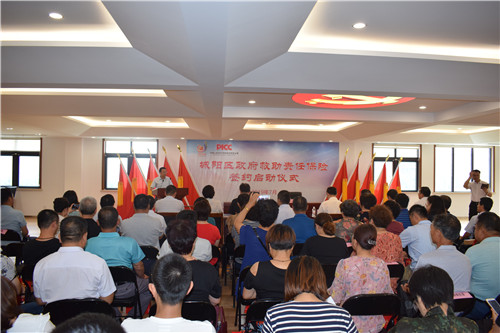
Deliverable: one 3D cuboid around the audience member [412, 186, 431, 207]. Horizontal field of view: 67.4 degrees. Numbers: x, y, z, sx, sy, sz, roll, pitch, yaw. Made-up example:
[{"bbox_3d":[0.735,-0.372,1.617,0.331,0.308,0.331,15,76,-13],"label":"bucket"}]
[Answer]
[{"bbox_3d":[2.921,1.048,6.797,0.520,1.320,0.800,1,-1,-27],"label":"audience member"}]

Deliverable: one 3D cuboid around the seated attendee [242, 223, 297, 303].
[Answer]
[{"bbox_3d":[0.180,0.996,2.689,0.500,1.250,0.800,1,-1,-5],"label":"seated attendee"}]

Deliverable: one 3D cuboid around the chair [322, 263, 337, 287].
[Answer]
[{"bbox_3d":[0.655,1.261,3.450,0.450,0.790,0.470,1,-1,-4],"label":"chair"}]

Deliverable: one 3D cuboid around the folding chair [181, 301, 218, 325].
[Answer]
[{"bbox_3d":[-0.436,1.246,2.579,0.450,0.800,0.500,1,-1,-5],"label":"folding chair"}]

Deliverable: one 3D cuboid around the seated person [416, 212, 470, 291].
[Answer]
[{"bbox_3d":[1.281,1.016,2.996,0.520,1.300,0.780,1,-1,-17],"label":"seated person"}]

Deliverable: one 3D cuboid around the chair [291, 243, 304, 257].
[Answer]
[{"bbox_3d":[0.524,1.253,4.319,0.450,0.790,0.480,1,-1,-5],"label":"chair"}]

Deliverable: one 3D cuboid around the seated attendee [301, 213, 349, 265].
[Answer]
[{"bbox_3d":[0.612,1.018,3.597,0.500,1.240,0.800,1,-1,-9],"label":"seated attendee"}]

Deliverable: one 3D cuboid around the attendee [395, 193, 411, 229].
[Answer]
[{"bbox_3d":[2.075,1.047,5.300,0.500,1.300,0.800,1,-1,-10],"label":"attendee"}]

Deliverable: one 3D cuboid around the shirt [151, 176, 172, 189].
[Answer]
[{"bbox_3d":[-2.089,0.534,8.950,0.520,0.600,0.320,1,-1,-25],"label":"shirt"}]

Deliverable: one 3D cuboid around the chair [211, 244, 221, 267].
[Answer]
[{"bbox_3d":[-0.568,1.266,4.389,0.450,0.800,0.500,1,-1,-5],"label":"chair"}]

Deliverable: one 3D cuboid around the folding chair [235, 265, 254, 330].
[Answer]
[{"bbox_3d":[0.105,1.255,3.640,0.450,0.780,0.480,1,-1,-5],"label":"folding chair"}]

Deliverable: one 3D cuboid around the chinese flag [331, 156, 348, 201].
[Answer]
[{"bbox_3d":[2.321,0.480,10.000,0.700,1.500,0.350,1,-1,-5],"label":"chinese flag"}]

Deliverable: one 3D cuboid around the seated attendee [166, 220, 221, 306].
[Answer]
[{"bbox_3d":[-0.355,0.992,2.560,0.500,1.280,0.780,1,-1,-3],"label":"seated attendee"}]

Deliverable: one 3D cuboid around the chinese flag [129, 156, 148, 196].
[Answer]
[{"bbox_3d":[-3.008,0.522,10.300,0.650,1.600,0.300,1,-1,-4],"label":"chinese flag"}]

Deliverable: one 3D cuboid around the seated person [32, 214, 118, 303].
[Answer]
[{"bbox_3d":[-1.193,0.991,2.775,0.580,1.300,0.780,1,-1,-10],"label":"seated person"}]

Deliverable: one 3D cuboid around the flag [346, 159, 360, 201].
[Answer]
[{"bbox_3d":[2.627,0.601,9.800,0.520,1.550,0.280,1,-1,-5],"label":"flag"}]

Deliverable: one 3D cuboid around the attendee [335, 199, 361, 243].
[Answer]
[{"bbox_3d":[1.240,1.047,4.850,0.480,1.250,0.750,1,-1,-8],"label":"attendee"}]

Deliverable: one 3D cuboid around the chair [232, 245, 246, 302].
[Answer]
[{"bbox_3d":[0.025,1.265,4.590,0.450,0.780,0.480,1,-1,-5],"label":"chair"}]

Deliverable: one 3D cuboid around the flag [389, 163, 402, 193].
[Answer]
[{"bbox_3d":[3.725,0.680,9.800,0.520,1.500,0.280,1,-1,-5],"label":"flag"}]

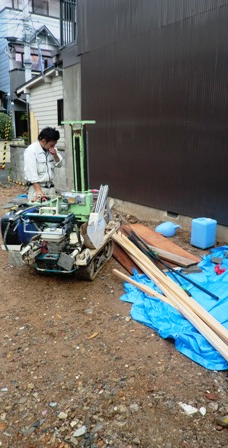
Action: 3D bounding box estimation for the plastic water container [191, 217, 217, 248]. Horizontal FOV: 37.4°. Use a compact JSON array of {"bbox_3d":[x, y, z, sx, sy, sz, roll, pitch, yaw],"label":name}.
[{"bbox_3d":[1.294,0.141,4.814,0.240,0.355,0.250,-9,17,-35],"label":"plastic water container"}]

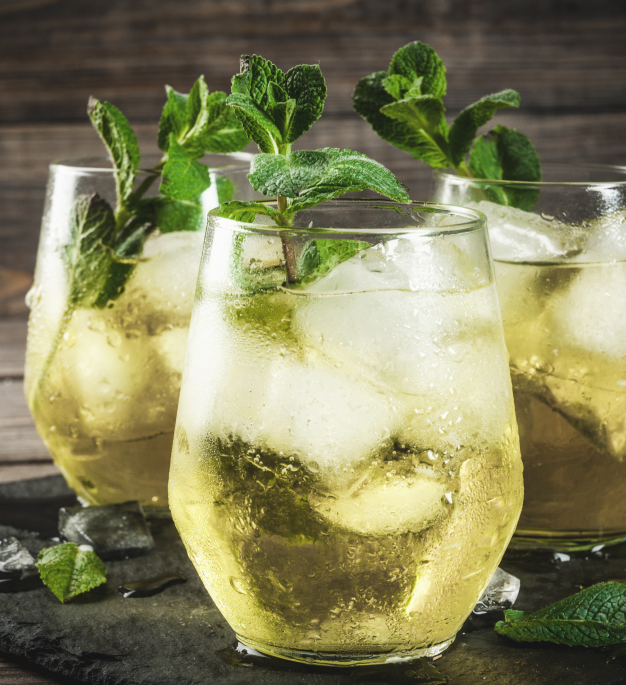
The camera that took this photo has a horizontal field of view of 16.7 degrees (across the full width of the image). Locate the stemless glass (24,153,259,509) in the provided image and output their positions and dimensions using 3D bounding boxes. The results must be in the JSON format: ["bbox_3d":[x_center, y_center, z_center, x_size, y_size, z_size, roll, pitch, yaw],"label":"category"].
[{"bbox_3d":[-0.048,-0.003,0.680,0.089,0.108,0.089,0,10,0],"label":"stemless glass"}]

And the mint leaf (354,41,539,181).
[{"bbox_3d":[0.039,-0.069,0.629,0.052,0.038,0.045,0,10,0],"label":"mint leaf"}]

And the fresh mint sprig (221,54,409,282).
[{"bbox_3d":[0.001,-0.043,0.516,0.043,0.051,0.042,0,10,0],"label":"fresh mint sprig"}]

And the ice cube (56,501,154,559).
[{"bbox_3d":[-0.062,0.054,0.634,0.021,0.011,0.018,-4,11,-20],"label":"ice cube"}]

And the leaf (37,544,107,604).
[{"bbox_3d":[-0.066,0.063,0.585,0.017,0.010,0.020,2,10,10],"label":"leaf"}]

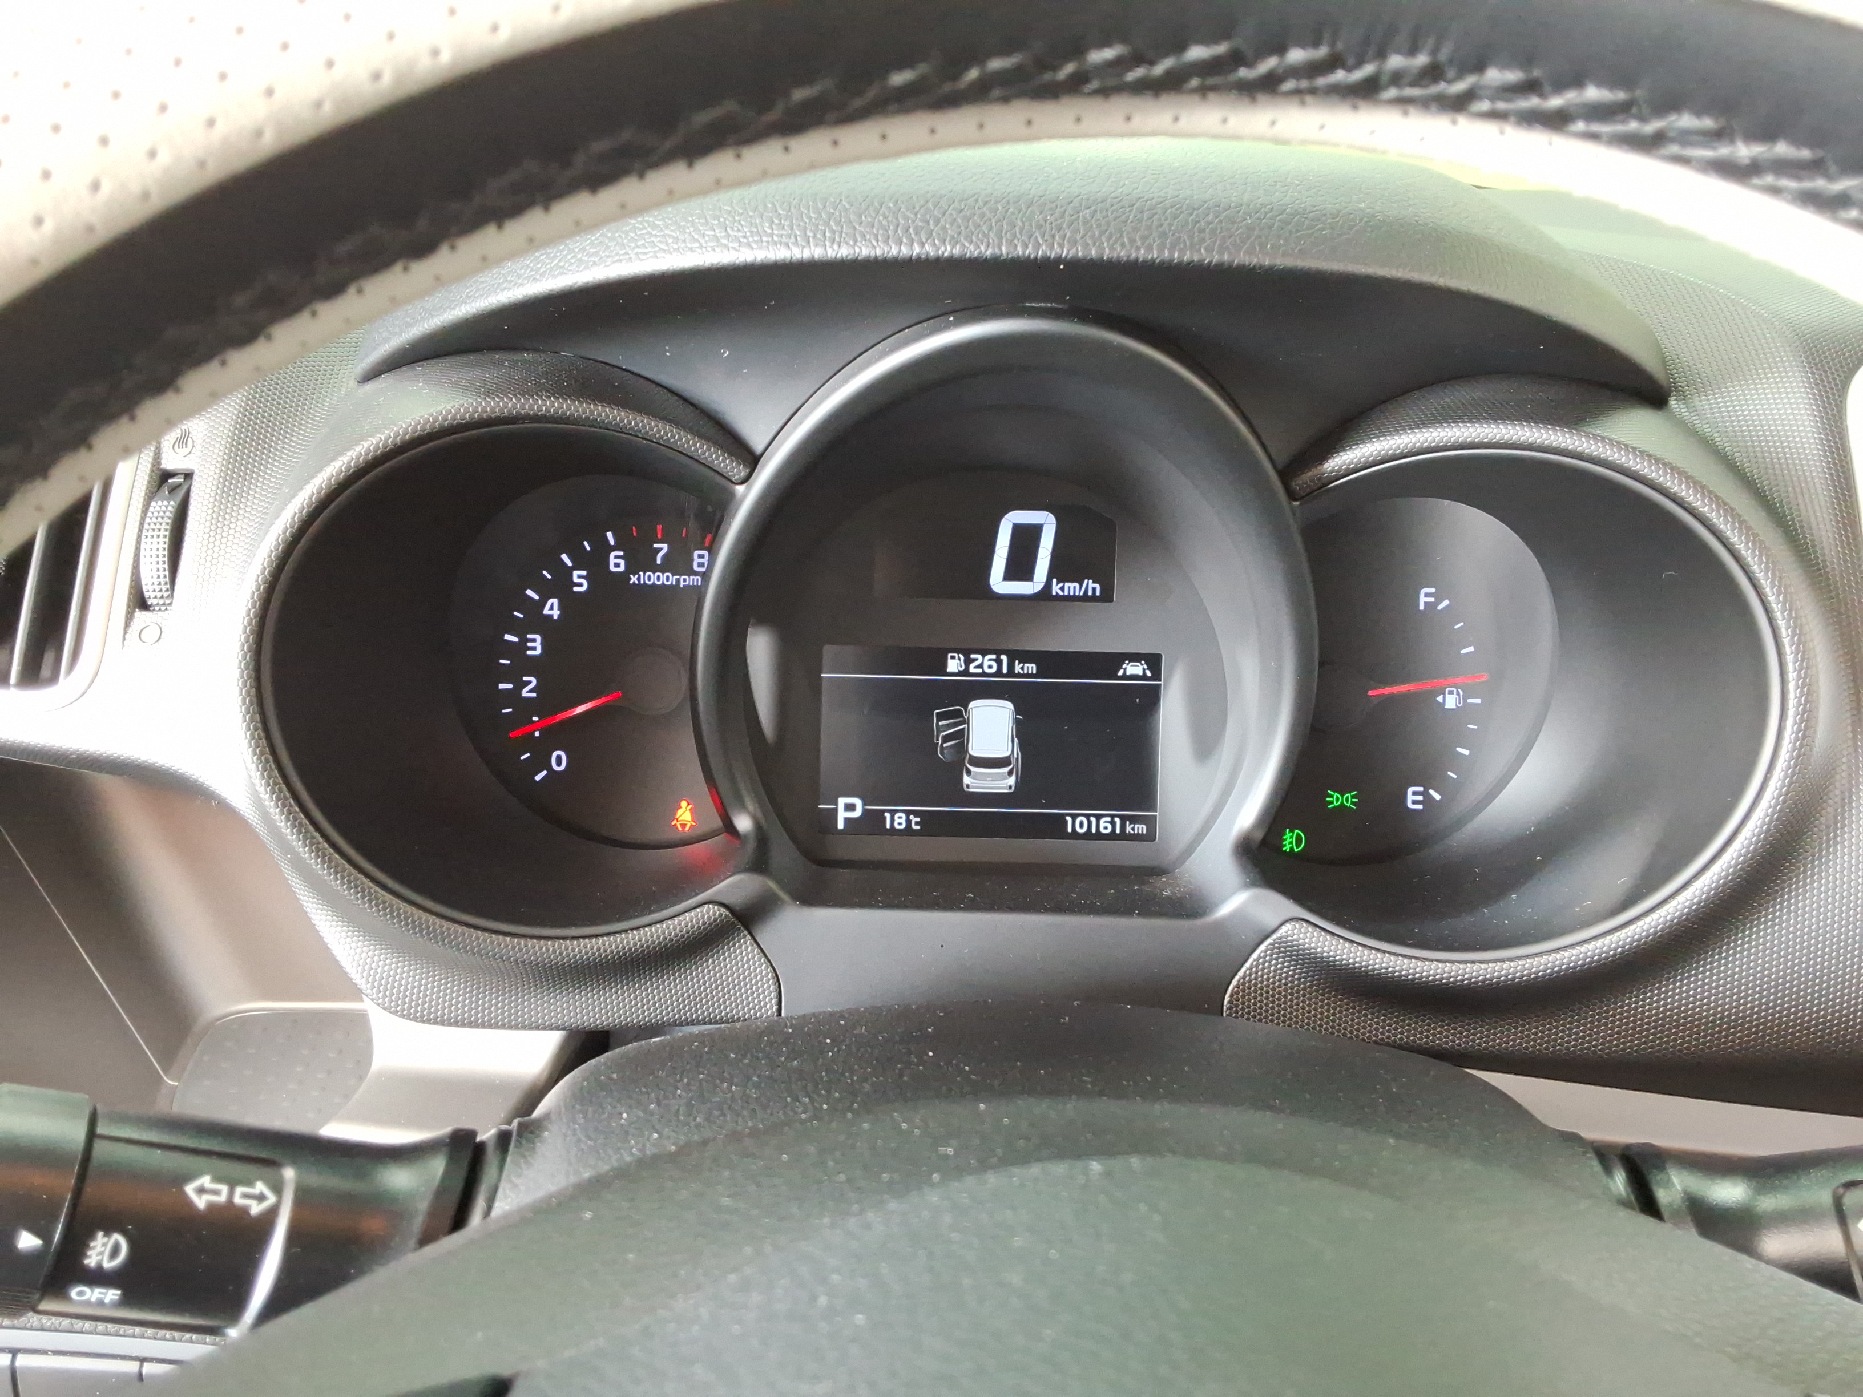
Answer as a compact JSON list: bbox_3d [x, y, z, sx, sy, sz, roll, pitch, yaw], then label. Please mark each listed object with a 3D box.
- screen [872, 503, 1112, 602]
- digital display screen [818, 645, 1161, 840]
[{"bbox_3d":[0.017,-0.039,0.404,0.064,0.027,0.010,1,2,0],"label":"screen"},{"bbox_3d":[0.016,0.012,0.405,0.091,0.051,0.010,1,2,0],"label":"digital display screen"}]

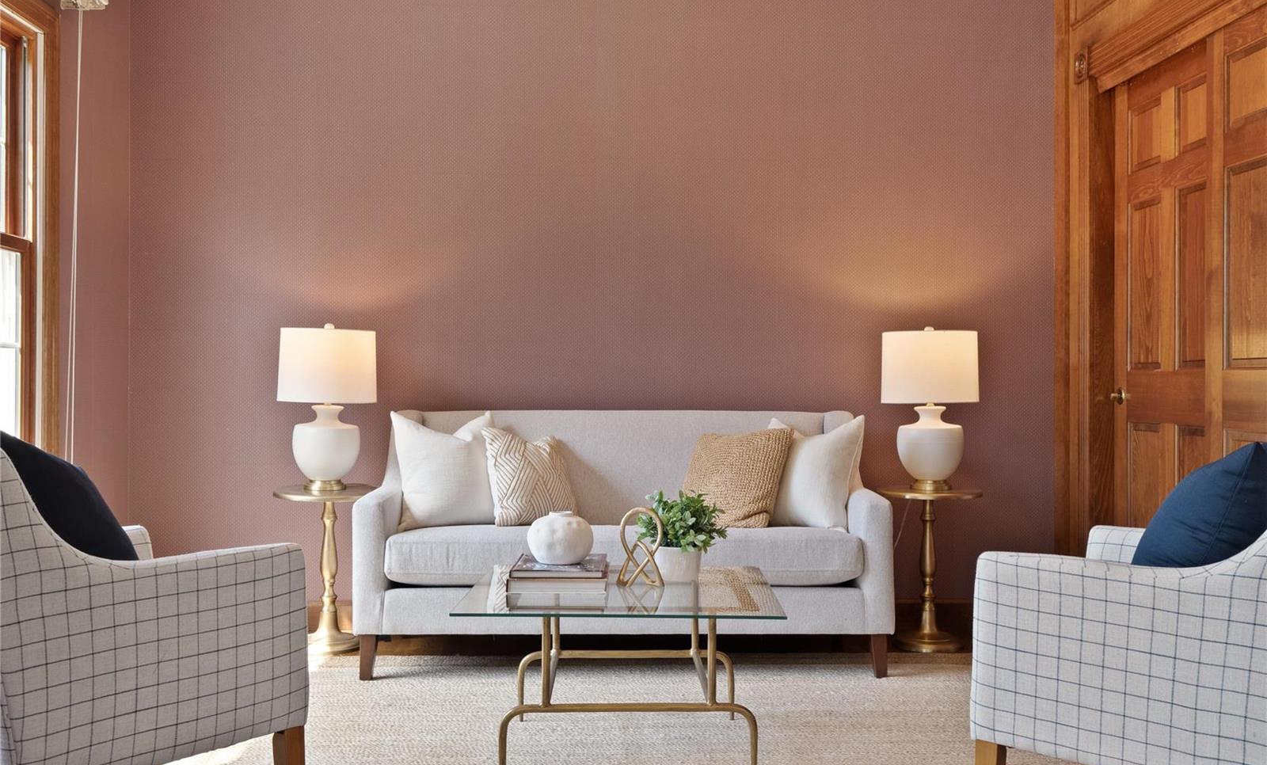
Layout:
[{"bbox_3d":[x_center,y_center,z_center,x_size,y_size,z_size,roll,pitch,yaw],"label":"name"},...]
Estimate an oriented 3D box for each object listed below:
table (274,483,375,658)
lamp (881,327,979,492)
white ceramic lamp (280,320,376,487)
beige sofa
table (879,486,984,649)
[{"bbox_3d":[-1.199,0.735,4.971,0.433,0.611,0.433,0,0,-1],"label":"table"},{"bbox_3d":[1.171,0.105,5.023,0.390,0.649,0.390,0,0,-1],"label":"lamp"},{"bbox_3d":[-1.203,0.102,4.971,0.392,0.654,0.392,0,0,-1],"label":"white ceramic lamp"},{"bbox_3d":[-0.038,0.576,4.826,1.888,0.928,0.837,0,0,-1],"label":"beige sofa"},{"bbox_3d":[1.167,0.735,5.023,0.428,0.611,0.428,0,0,-1],"label":"table"}]

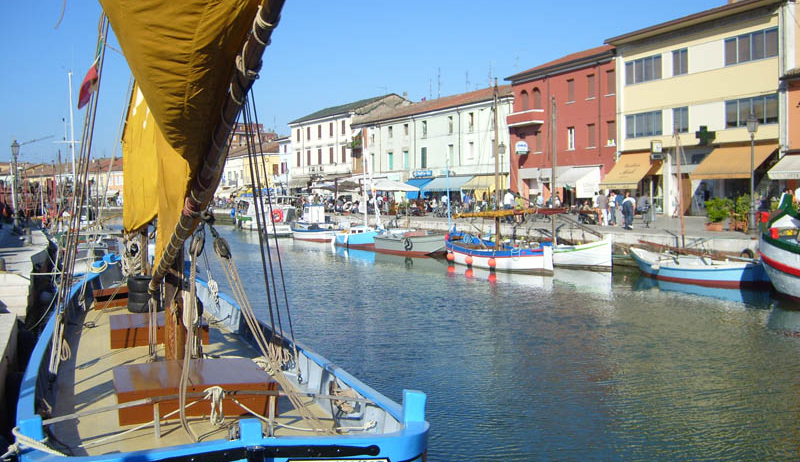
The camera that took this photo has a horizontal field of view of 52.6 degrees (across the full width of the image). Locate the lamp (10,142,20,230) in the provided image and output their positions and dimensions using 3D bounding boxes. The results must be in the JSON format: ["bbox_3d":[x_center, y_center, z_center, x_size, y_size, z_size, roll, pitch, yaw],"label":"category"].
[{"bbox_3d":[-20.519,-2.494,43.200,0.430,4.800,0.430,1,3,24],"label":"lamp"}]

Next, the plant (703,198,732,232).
[{"bbox_3d":[12.648,-0.683,32.235,0.950,1.300,0.970,-2,3,-24],"label":"plant"}]

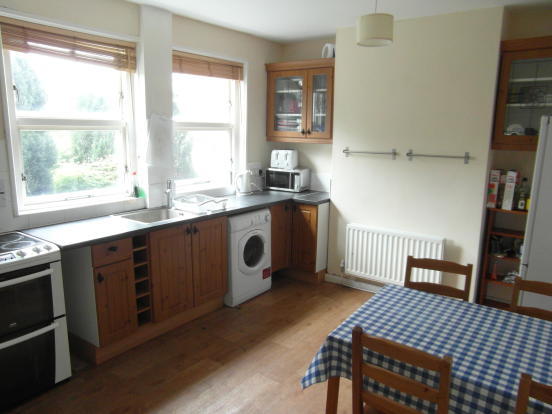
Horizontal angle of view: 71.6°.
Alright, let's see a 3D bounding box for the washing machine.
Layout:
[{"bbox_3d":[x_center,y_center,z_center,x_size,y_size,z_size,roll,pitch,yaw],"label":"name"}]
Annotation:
[{"bbox_3d":[-0.447,0.457,3.922,0.580,0.850,0.590,10,14,37],"label":"washing machine"}]

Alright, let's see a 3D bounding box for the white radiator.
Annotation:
[{"bbox_3d":[1.134,0.487,3.740,0.935,0.515,0.100,10,14,37],"label":"white radiator"}]

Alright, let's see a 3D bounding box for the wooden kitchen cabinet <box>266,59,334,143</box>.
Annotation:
[{"bbox_3d":[0.356,-1.198,4.464,0.970,0.880,0.345,10,14,37],"label":"wooden kitchen cabinet"}]

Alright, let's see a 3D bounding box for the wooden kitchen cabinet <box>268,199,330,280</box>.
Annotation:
[{"bbox_3d":[0.127,0.346,4.480,0.960,0.875,0.995,10,14,37],"label":"wooden kitchen cabinet"}]

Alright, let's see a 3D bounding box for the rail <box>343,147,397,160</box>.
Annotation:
[{"bbox_3d":[0.909,-0.526,3.772,0.535,0.105,0.070,10,14,37],"label":"rail"}]

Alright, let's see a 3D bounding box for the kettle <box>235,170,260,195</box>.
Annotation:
[{"bbox_3d":[-0.320,-0.260,4.391,0.225,0.255,0.160,1,11,0],"label":"kettle"}]

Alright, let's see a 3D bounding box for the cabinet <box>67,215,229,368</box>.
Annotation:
[{"bbox_3d":[-1.065,0.565,3.249,0.590,0.875,1.225,10,14,37],"label":"cabinet"}]

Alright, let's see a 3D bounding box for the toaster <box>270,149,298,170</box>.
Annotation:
[{"bbox_3d":[0.118,-0.575,4.681,0.270,0.205,0.215,5,12,22],"label":"toaster"}]

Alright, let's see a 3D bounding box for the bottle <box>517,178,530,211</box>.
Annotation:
[{"bbox_3d":[2.094,-0.110,3.235,0.075,0.275,0.065,10,14,37],"label":"bottle"}]

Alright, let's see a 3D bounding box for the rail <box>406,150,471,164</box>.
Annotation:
[{"bbox_3d":[1.416,-0.441,3.378,0.520,0.105,0.070,10,14,37],"label":"rail"}]

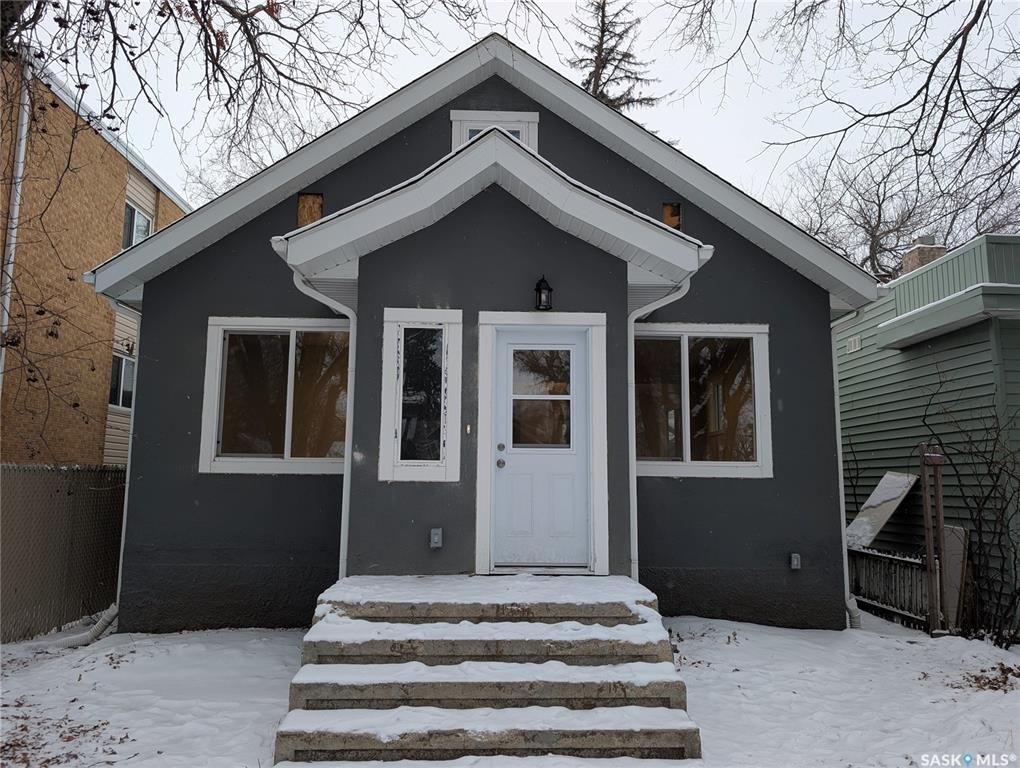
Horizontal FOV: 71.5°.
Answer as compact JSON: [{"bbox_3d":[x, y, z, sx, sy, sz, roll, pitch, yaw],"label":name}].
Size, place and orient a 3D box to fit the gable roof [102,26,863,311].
[{"bbox_3d":[-0.280,-1.887,10.908,8.090,2.890,7.020,1,-7,-2],"label":"gable roof"}]

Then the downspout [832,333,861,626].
[{"bbox_3d":[3.558,0.938,7.520,0.135,3.196,0.120,1,-7,-1],"label":"downspout"}]

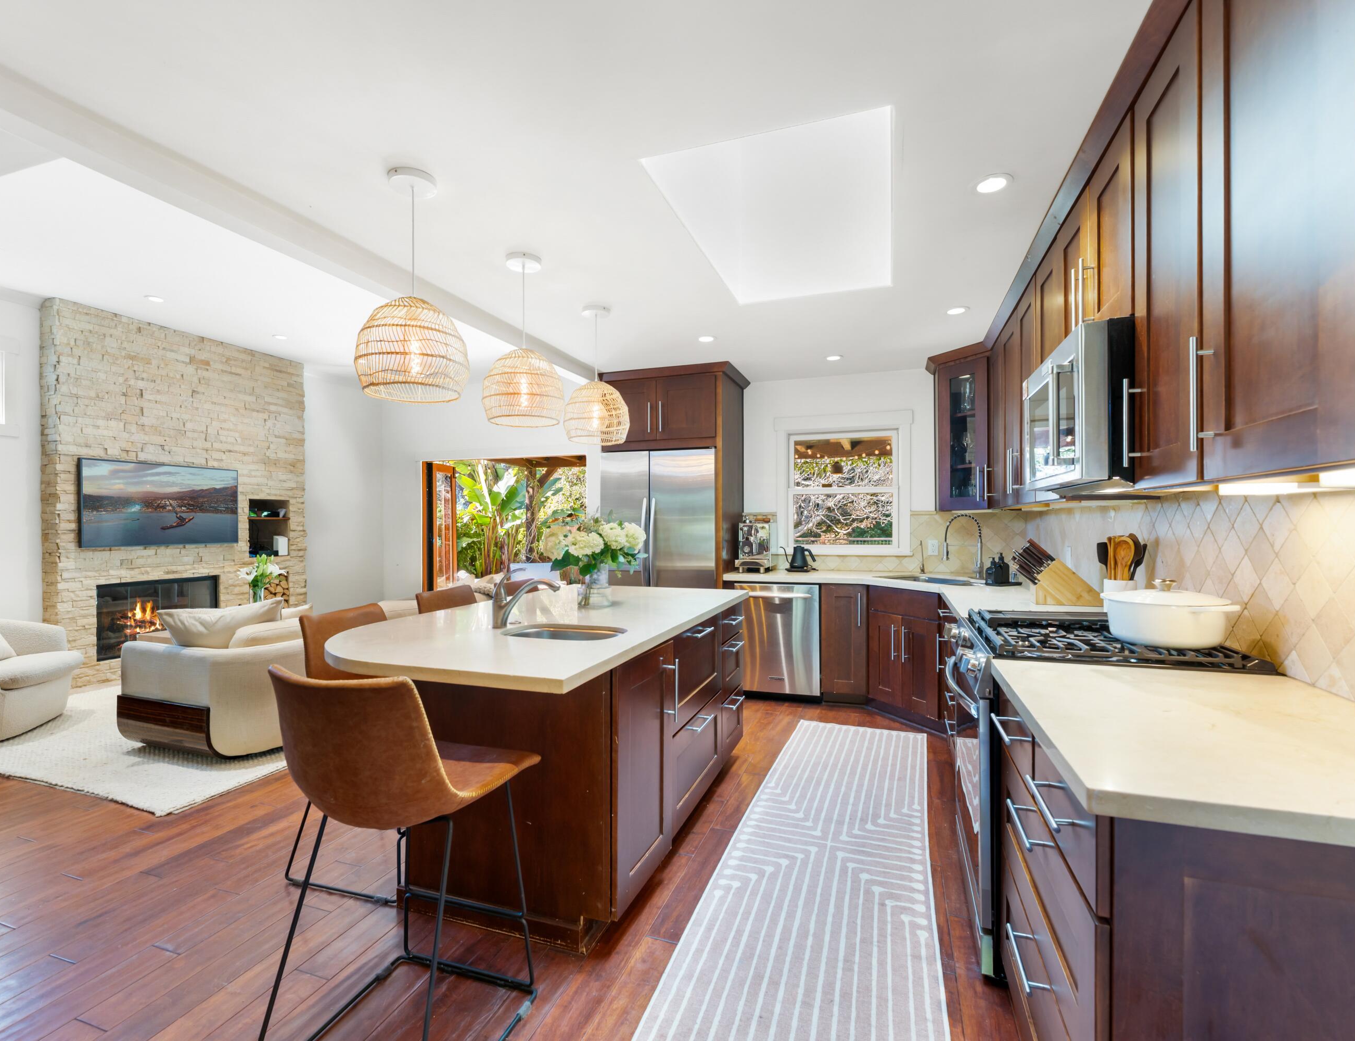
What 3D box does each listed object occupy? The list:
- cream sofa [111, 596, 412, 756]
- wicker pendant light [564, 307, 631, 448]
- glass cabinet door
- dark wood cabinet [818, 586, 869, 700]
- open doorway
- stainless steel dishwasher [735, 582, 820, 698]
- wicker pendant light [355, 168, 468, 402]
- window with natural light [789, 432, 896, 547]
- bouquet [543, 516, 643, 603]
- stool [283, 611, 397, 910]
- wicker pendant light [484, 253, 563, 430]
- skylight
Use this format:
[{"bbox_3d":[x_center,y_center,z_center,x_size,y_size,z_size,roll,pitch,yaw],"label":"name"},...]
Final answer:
[{"bbox_3d":[-2.466,0.947,4.462,1.020,0.750,2.250,0,0,20],"label":"cream sofa"},{"bbox_3d":[-0.434,-0.777,3.250,0.352,0.710,0.352,0,0,0],"label":"wicker pendant light"},{"bbox_3d":[1.909,-0.558,4.080,0.040,0.990,0.400,0,0,-26],"label":"glass cabinet door"},{"bbox_3d":[1.248,0.876,4.448,0.308,0.870,0.600,0,0,20],"label":"dark wood cabinet"},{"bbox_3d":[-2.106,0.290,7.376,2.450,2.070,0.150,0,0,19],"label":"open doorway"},{"bbox_3d":[0.809,0.880,4.605,0.605,0.860,0.610,0,0,20],"label":"stainless steel dishwasher"},{"bbox_3d":[-0.878,-0.778,2.013,0.352,0.710,0.352,0,0,20],"label":"wicker pendant light"},{"bbox_3d":[1.303,-0.251,4.810,0.840,0.930,0.100,0,0,19],"label":"window with natural light"},{"bbox_3d":[-0.383,0.185,2.800,0.460,0.420,0.430,0,0,0],"label":"bouquet"},{"bbox_3d":[-1.107,0.834,2.344,0.520,0.950,0.460,0,0,19],"label":"stool"},{"bbox_3d":[-0.677,-0.794,2.679,0.355,0.725,0.355,0,0,0],"label":"wicker pendant light"},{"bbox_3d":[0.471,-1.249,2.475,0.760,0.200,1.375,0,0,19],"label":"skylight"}]

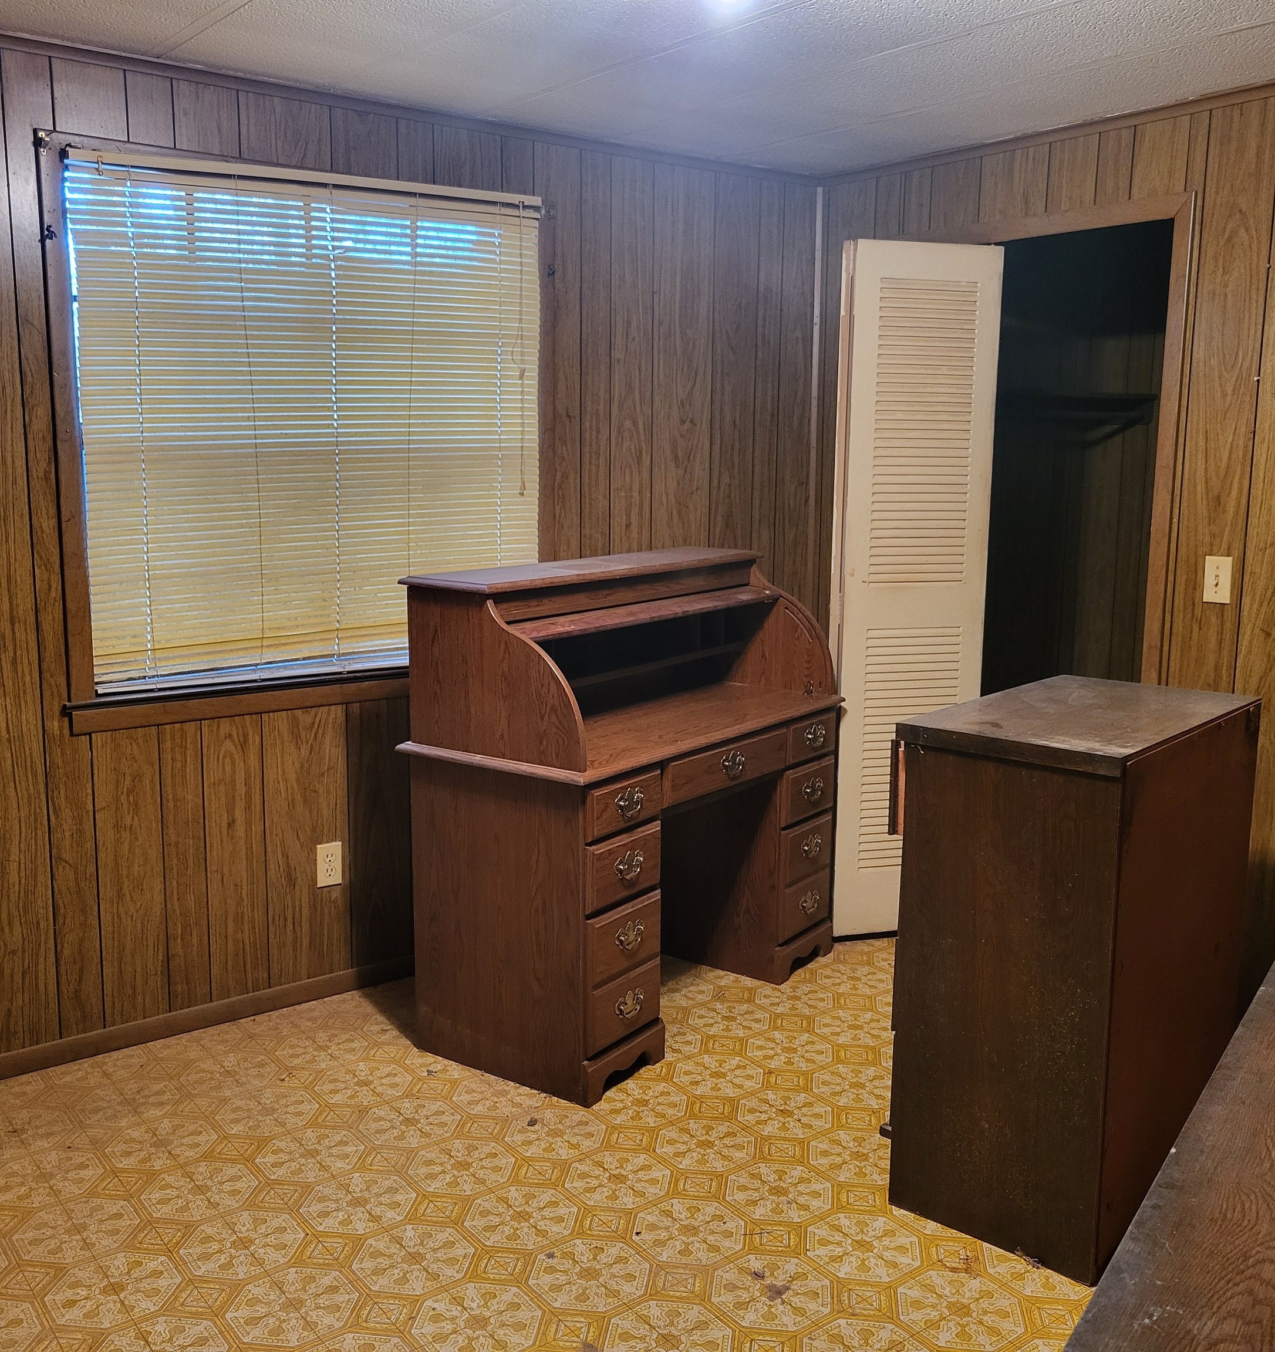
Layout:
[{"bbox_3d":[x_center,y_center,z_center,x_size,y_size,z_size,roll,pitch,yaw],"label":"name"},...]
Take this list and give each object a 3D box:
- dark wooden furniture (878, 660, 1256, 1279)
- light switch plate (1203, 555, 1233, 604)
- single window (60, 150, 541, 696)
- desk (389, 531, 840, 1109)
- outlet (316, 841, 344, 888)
[{"bbox_3d":[0.875,0.536,2.723,0.436,0.950,0.767,8,12,39],"label":"dark wooden furniture"},{"bbox_3d":[1.437,-0.237,3.356,0.013,0.115,0.070,-7,12,-37],"label":"light switch plate"},{"bbox_3d":[-0.758,-0.612,3.394,1.238,1.227,0.090,-7,12,-37],"label":"single window"},{"bbox_3d":[0.018,0.291,3.539,0.555,1.147,1.235,7,11,34],"label":"desk"},{"bbox_3d":[-0.803,0.496,3.547,0.070,0.115,0.010,-7,12,-37],"label":"outlet"}]

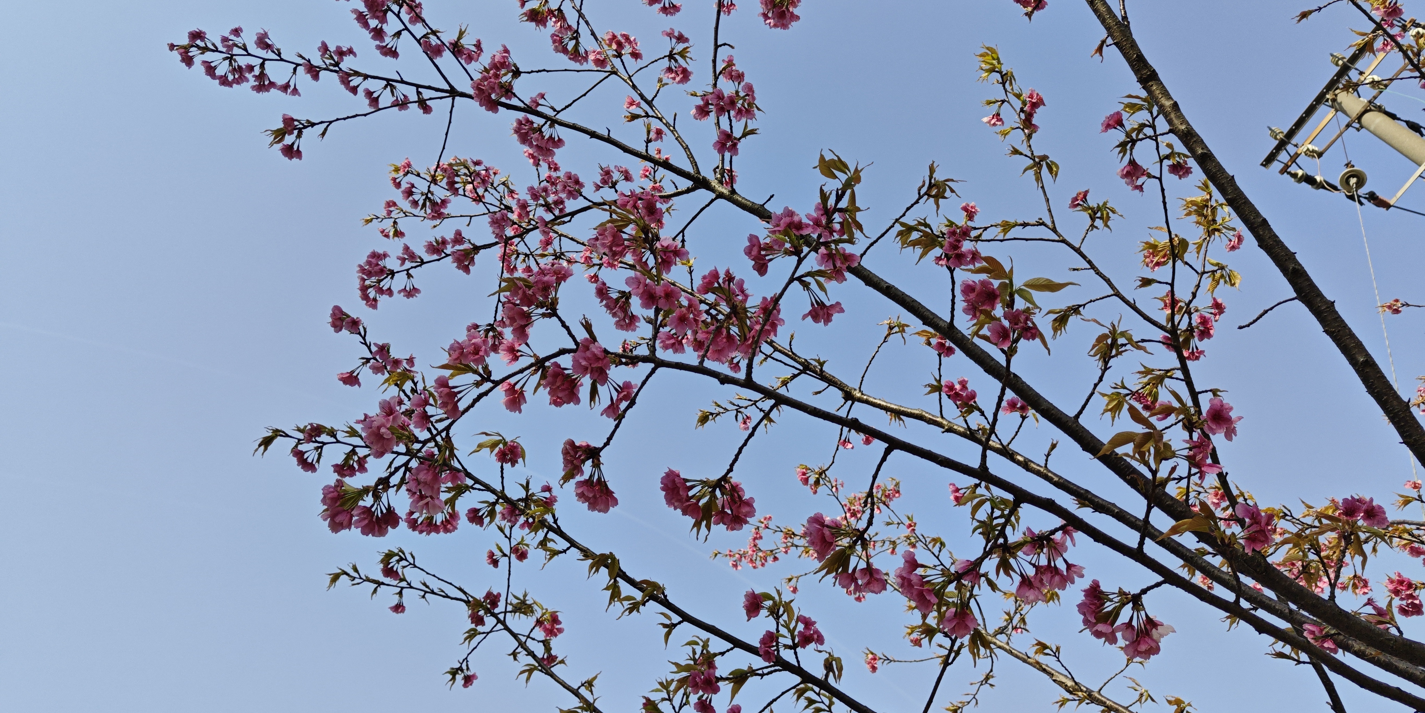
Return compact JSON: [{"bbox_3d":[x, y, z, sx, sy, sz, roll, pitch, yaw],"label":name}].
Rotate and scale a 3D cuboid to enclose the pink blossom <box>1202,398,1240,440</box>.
[{"bbox_3d":[0.576,0.071,1.120,0.043,0.036,0.049,0,-84,-3],"label":"pink blossom"}]

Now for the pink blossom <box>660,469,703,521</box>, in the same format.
[{"bbox_3d":[-0.039,0.177,1.270,0.056,0.064,0.053,35,-62,-21],"label":"pink blossom"}]

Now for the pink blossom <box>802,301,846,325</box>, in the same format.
[{"bbox_3d":[0.155,-0.061,1.380,0.061,0.042,0.034,0,-49,0],"label":"pink blossom"}]

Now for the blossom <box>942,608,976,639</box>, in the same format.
[{"bbox_3d":[0.263,0.283,1.050,0.037,0.034,0.033,0,-49,-4],"label":"blossom"}]

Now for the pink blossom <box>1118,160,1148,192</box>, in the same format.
[{"bbox_3d":[0.639,-0.274,1.500,0.046,0.042,0.049,0,-53,7],"label":"pink blossom"}]

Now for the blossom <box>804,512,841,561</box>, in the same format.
[{"bbox_3d":[0.122,0.201,1.100,0.036,0.042,0.053,-25,-76,-34],"label":"blossom"}]

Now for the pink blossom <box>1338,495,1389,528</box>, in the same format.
[{"bbox_3d":[0.803,0.191,1.220,0.059,0.038,0.037,0,-55,0],"label":"pink blossom"}]

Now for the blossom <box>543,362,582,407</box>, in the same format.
[{"bbox_3d":[-0.193,0.035,1.270,0.049,0.054,0.049,-21,-58,14],"label":"blossom"}]

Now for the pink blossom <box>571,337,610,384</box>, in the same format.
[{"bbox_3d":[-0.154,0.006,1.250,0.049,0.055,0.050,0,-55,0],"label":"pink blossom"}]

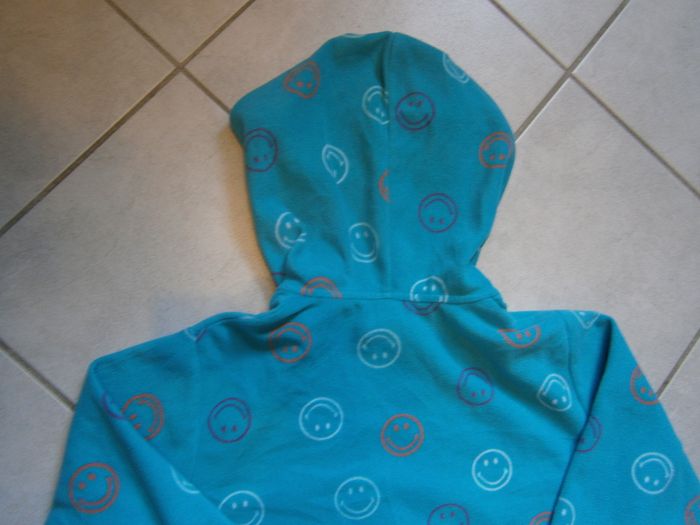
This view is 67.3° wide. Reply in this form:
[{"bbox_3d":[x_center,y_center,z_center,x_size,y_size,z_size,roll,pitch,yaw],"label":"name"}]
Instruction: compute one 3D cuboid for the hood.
[{"bbox_3d":[0.028,-0.098,0.523,0.292,0.070,0.285,2,82,-10],"label":"hood"}]

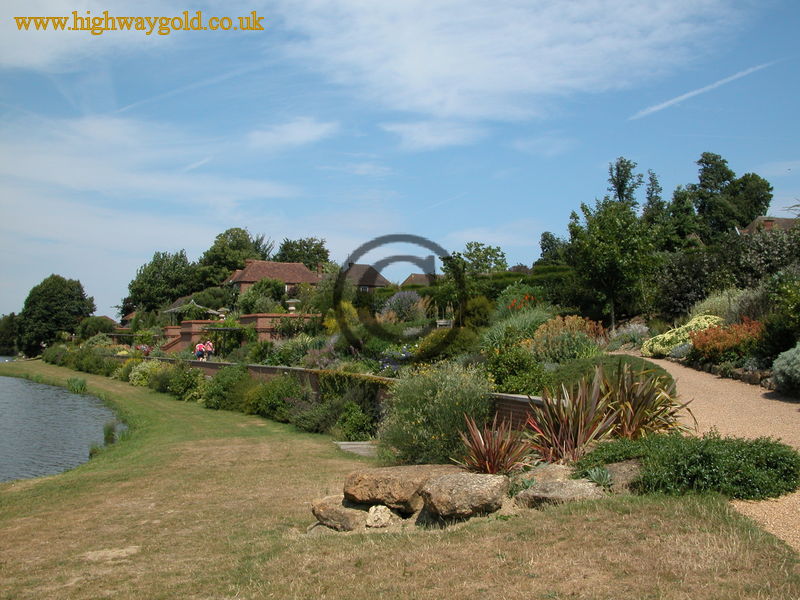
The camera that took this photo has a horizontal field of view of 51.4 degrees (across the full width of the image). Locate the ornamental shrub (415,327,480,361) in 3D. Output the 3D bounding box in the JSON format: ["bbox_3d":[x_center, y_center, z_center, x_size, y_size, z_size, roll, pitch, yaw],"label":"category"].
[{"bbox_3d":[1.227,1.137,21.500,1.700,0.900,1.500,0,-3,0],"label":"ornamental shrub"}]

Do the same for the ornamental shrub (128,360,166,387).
[{"bbox_3d":[-14.112,4.108,46.500,2.081,1.439,1.800,0,-3,0],"label":"ornamental shrub"}]

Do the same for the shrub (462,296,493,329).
[{"bbox_3d":[2.758,0.469,30.000,1.150,1.200,1.100,0,-3,0],"label":"shrub"}]

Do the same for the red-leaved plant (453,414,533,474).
[{"bbox_3d":[1.090,1.708,9.800,0.910,0.700,0.880,0,-3,6],"label":"red-leaved plant"}]

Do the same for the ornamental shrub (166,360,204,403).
[{"bbox_3d":[-9.023,3.428,35.000,1.550,1.730,1.500,1,-3,-14],"label":"ornamental shrub"}]

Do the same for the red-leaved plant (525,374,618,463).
[{"bbox_3d":[2.164,1.495,10.500,1.163,1.099,1.100,0,-3,0],"label":"red-leaved plant"}]

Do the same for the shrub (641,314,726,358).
[{"bbox_3d":[8.658,1.119,25.500,2.523,1.335,1.700,0,-3,0],"label":"shrub"}]

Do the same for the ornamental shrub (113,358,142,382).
[{"bbox_3d":[-16.540,4.279,50.500,1.770,1.430,1.600,1,-3,-18],"label":"ornamental shrub"}]

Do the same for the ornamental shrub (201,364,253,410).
[{"bbox_3d":[-6.777,3.418,32.500,1.991,1.779,1.800,0,-3,0],"label":"ornamental shrub"}]

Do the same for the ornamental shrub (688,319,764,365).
[{"bbox_3d":[8.045,1.023,20.500,1.835,1.122,1.500,0,-3,0],"label":"ornamental shrub"}]

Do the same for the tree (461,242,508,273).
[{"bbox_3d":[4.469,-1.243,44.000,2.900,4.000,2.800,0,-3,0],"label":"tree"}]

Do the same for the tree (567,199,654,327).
[{"bbox_3d":[8.096,-1.365,32.000,3.280,4.980,3.300,-1,-3,14],"label":"tree"}]

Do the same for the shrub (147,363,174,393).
[{"bbox_3d":[-11.658,3.773,40.500,1.320,1.430,1.350,1,-3,-16],"label":"shrub"}]

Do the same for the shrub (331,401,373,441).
[{"bbox_3d":[-1.282,3.186,22.000,1.088,1.047,1.000,0,-3,0],"label":"shrub"}]

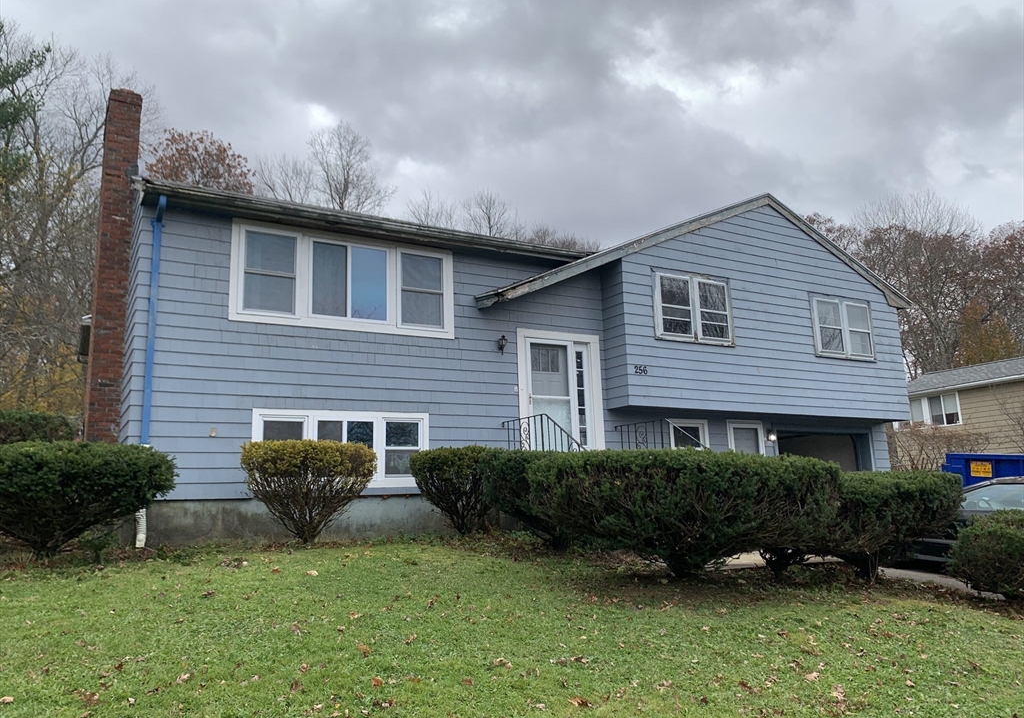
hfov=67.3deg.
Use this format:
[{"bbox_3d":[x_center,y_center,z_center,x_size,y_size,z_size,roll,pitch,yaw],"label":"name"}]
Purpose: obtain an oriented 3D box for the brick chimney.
[{"bbox_3d":[-6.058,-0.682,11.595,0.430,6.600,1.300,4,-12,-30],"label":"brick chimney"}]

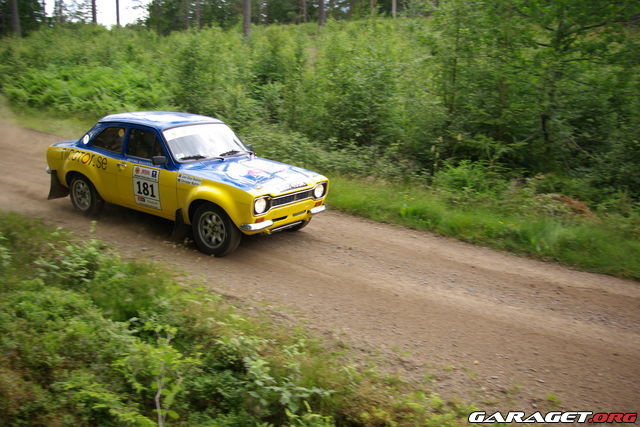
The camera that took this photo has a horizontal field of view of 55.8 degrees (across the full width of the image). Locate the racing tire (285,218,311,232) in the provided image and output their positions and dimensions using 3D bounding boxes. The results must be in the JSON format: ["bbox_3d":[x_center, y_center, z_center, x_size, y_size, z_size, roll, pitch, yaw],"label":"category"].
[{"bbox_3d":[-0.439,-0.035,7.976,0.610,0.610,0.200,13,17,33],"label":"racing tire"}]

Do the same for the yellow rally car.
[{"bbox_3d":[-1.855,-0.556,8.076,3.980,1.410,1.660,13,17,33],"label":"yellow rally car"}]

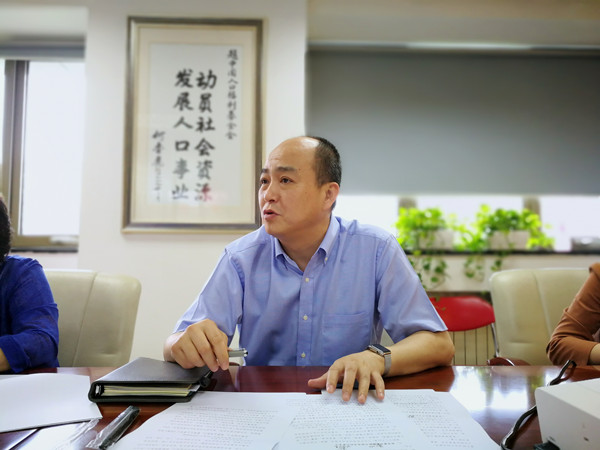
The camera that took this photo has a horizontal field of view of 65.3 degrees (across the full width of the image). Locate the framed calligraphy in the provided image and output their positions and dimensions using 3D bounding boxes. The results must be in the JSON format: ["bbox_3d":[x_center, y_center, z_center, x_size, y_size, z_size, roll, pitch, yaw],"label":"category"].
[{"bbox_3d":[-0.644,-0.608,2.830,0.835,1.300,0.045,0,-4,-2],"label":"framed calligraphy"}]

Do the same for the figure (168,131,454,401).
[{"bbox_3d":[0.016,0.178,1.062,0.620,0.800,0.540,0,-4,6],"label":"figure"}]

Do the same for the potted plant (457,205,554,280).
[{"bbox_3d":[1.295,0.110,2.950,0.570,0.470,0.300,0,-4,-2],"label":"potted plant"}]

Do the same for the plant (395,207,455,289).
[{"bbox_3d":[0.778,0.142,2.950,0.390,0.500,0.290,0,-4,-2],"label":"plant"}]

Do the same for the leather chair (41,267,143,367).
[{"bbox_3d":[-0.759,0.594,1.185,0.600,0.960,0.660,0,-4,-2],"label":"leather chair"}]

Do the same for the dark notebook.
[{"bbox_3d":[-0.258,0.289,0.888,0.183,0.035,0.200,0,-4,2],"label":"dark notebook"}]

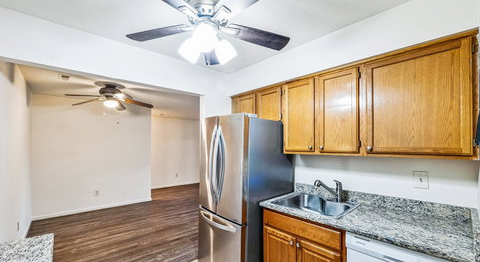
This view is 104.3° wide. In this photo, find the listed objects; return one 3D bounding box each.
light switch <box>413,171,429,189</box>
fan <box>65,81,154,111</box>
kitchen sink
[{"bbox_3d":[1.488,0.405,1.535,0.015,0.125,0.080,3,-4,-43],"label":"light switch"},{"bbox_3d":[-2.176,-0.575,3.138,1.290,0.383,1.290,3,-4,-43],"label":"fan"},{"bbox_3d":[0.724,0.792,1.790,0.515,0.180,0.605,3,-4,-43],"label":"kitchen sink"}]

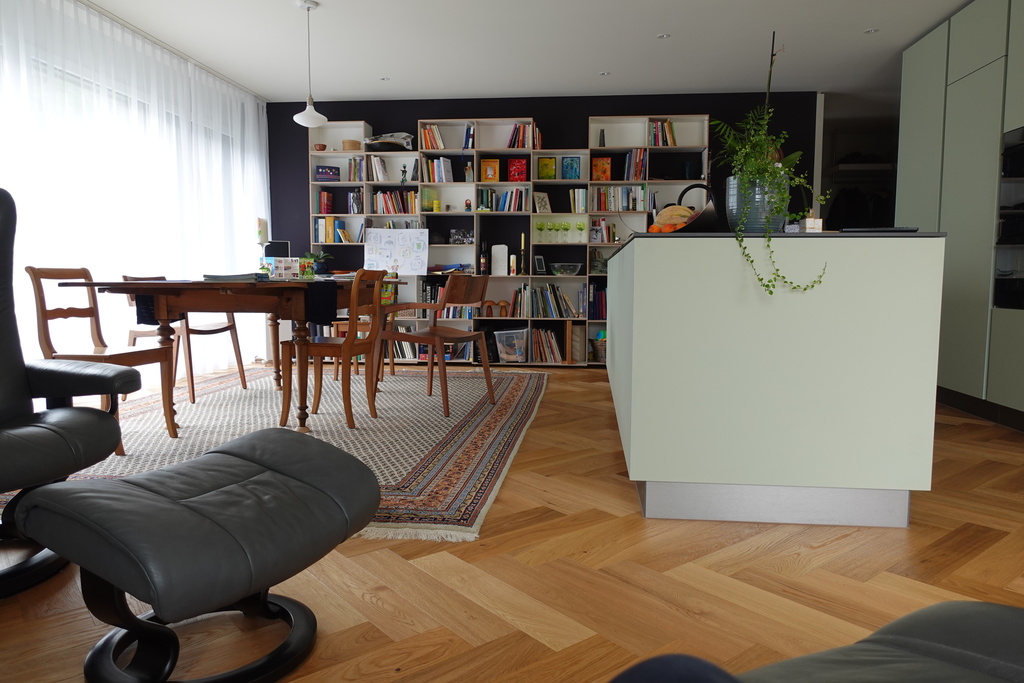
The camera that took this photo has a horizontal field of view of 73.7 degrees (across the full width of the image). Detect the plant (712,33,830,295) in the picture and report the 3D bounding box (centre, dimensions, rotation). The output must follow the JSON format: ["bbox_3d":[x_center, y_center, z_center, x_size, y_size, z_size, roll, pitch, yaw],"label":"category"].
[{"bbox_3d":[0.835,-0.575,2.232,0.379,0.837,0.371,1,5,6],"label":"plant"}]

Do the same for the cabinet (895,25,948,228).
[{"bbox_3d":[3.164,-0.883,4.841,0.593,2.481,0.656,1,5,6],"label":"cabinet"}]

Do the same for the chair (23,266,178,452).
[{"bbox_3d":[-1.901,0.074,3.194,0.458,0.834,0.411,1,5,9],"label":"chair"}]

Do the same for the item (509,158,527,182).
[{"bbox_3d":[0.051,-1.567,6.317,0.176,0.235,0.028,1,5,6],"label":"item"}]

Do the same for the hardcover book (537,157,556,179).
[{"bbox_3d":[0.326,-1.574,6.286,0.171,0.237,0.028,1,5,6],"label":"hardcover book"}]

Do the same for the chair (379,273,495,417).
[{"bbox_3d":[-0.472,-0.002,4.221,0.577,0.806,0.600,3,6,31],"label":"chair"}]

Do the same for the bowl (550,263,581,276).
[{"bbox_3d":[0.500,-0.661,6.333,0.306,0.108,0.306,1,5,6],"label":"bowl"}]

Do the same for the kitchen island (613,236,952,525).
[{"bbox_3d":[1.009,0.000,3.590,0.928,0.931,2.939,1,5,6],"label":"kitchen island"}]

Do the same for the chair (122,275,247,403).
[{"bbox_3d":[-2.208,-0.039,4.582,0.577,0.798,0.616,1,5,8],"label":"chair"}]

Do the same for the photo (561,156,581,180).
[{"bbox_3d":[0.542,-1.569,6.261,0.174,0.235,0.028,1,5,6],"label":"photo"}]

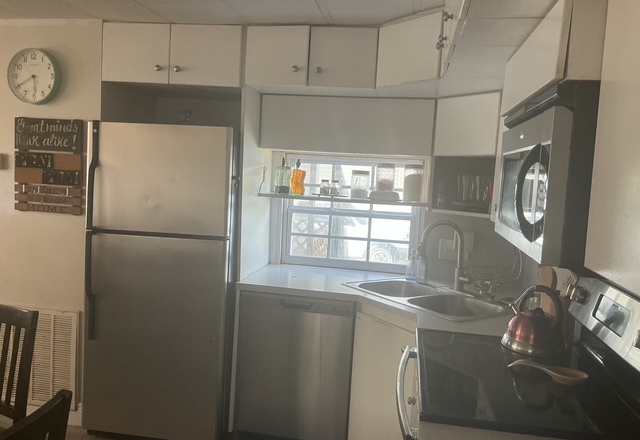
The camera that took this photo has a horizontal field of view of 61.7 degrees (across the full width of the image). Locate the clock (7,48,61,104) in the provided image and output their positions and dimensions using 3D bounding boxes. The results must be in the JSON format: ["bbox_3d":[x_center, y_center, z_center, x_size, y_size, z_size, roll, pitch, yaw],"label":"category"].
[{"bbox_3d":[-1.515,-0.757,2.853,0.287,0.287,0.050,4,5,9],"label":"clock"}]

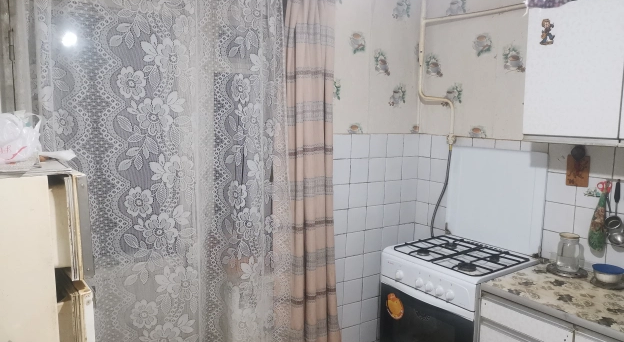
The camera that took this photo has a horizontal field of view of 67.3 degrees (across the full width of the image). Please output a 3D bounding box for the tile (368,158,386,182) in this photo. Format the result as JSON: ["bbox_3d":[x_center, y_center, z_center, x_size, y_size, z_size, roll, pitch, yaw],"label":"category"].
[{"bbox_3d":[0.408,-0.005,2.943,0.150,0.150,0.008,-3,8,-36],"label":"tile"}]

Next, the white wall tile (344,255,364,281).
[{"bbox_3d":[0.262,0.603,2.921,0.150,0.150,0.008,-3,8,-36],"label":"white wall tile"}]

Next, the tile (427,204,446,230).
[{"bbox_3d":[0.813,0.300,3.036,0.010,0.150,0.150,-3,8,-36],"label":"tile"}]

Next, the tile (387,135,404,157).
[{"bbox_3d":[0.530,-0.164,2.988,0.148,0.145,0.010,-3,8,-35],"label":"tile"}]

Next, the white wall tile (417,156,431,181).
[{"bbox_3d":[0.747,-0.014,3.114,0.010,0.150,0.100,-3,8,-37],"label":"white wall tile"}]

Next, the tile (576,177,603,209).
[{"bbox_3d":[1.374,0.104,2.281,0.010,0.150,0.151,-3,8,-37],"label":"tile"}]

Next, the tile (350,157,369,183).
[{"bbox_3d":[0.280,-0.002,2.835,0.151,0.150,0.010,-3,8,-37],"label":"tile"}]

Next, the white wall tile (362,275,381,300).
[{"bbox_3d":[0.377,0.742,3.013,0.151,0.150,0.010,-3,8,-37],"label":"white wall tile"}]

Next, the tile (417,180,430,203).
[{"bbox_3d":[0.743,0.135,3.122,0.010,0.150,0.102,-3,8,-36],"label":"tile"}]

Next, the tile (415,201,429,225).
[{"bbox_3d":[0.738,0.285,3.139,0.010,0.150,0.102,-3,8,-36],"label":"tile"}]

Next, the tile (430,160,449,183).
[{"bbox_3d":[0.817,-0.004,2.990,0.010,0.149,0.152,-3,8,-35],"label":"tile"}]

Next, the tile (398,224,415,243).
[{"bbox_3d":[0.631,0.429,3.145,0.146,0.149,0.010,-3,8,-35],"label":"tile"}]

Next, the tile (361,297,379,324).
[{"bbox_3d":[0.373,0.901,3.047,0.150,0.150,0.008,-3,8,-36],"label":"tile"}]

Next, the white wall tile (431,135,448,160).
[{"bbox_3d":[0.828,-0.150,2.995,0.010,0.150,0.151,-3,8,-37],"label":"white wall tile"}]

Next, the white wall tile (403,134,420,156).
[{"bbox_3d":[0.654,-0.170,3.093,0.150,0.150,0.010,-3,8,-37],"label":"white wall tile"}]

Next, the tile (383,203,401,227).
[{"bbox_3d":[0.514,0.285,3.041,0.148,0.149,0.010,-3,8,-35],"label":"tile"}]

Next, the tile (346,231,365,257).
[{"bbox_3d":[0.268,0.451,2.886,0.150,0.150,0.010,-3,8,-36],"label":"tile"}]

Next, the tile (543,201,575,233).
[{"bbox_3d":[1.269,0.239,2.404,0.010,0.150,0.150,-3,8,-36],"label":"tile"}]

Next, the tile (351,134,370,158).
[{"bbox_3d":[0.292,-0.150,2.836,0.150,0.150,0.008,-3,8,-36],"label":"tile"}]

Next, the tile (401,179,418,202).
[{"bbox_3d":[0.649,0.133,3.144,0.150,0.150,0.008,-3,8,-36],"label":"tile"}]

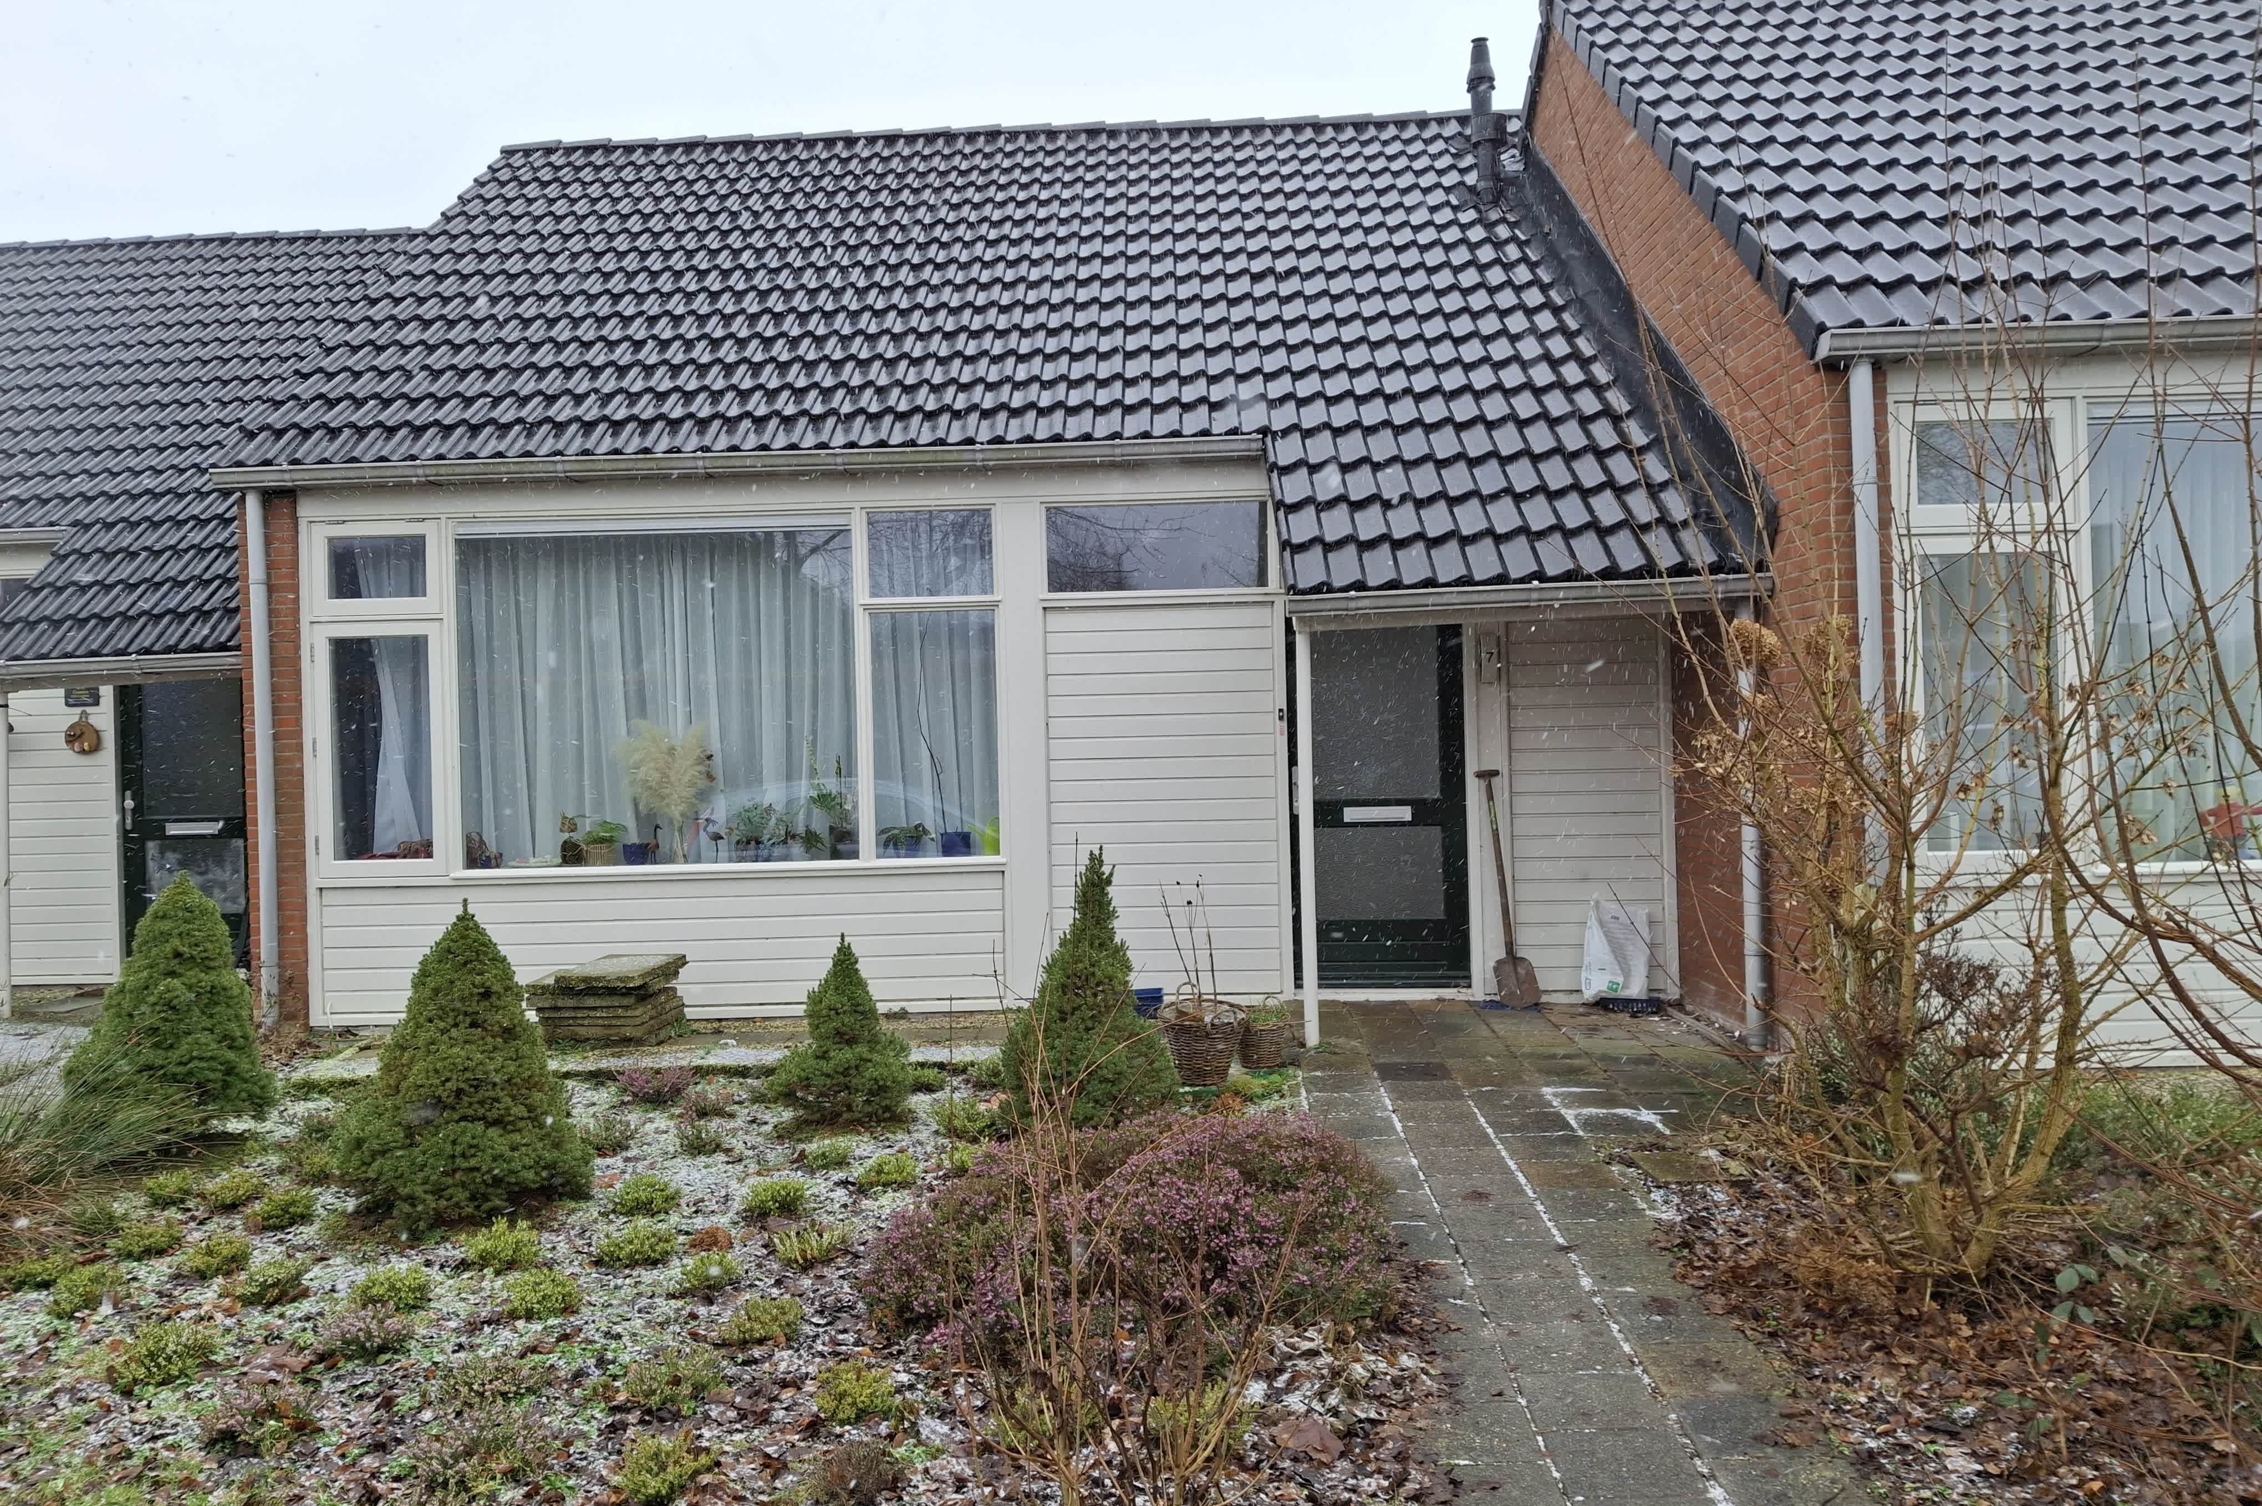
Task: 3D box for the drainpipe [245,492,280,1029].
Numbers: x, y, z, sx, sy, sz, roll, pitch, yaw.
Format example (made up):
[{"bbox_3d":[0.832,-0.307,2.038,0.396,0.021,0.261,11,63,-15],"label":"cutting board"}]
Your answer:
[{"bbox_3d":[-4.408,0.039,8.296,0.082,2.721,0.082,-1,1,3],"label":"drainpipe"}]

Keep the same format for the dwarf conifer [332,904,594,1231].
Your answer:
[{"bbox_3d":[-2.325,1.025,5.649,0.841,1.005,0.841,-1,1,3],"label":"dwarf conifer"}]

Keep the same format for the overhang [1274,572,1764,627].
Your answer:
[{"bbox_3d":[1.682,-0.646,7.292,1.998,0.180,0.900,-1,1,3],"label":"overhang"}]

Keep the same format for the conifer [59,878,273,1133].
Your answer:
[{"bbox_3d":[-4.109,1.001,6.944,0.768,0.987,0.768,-1,1,3],"label":"conifer"}]

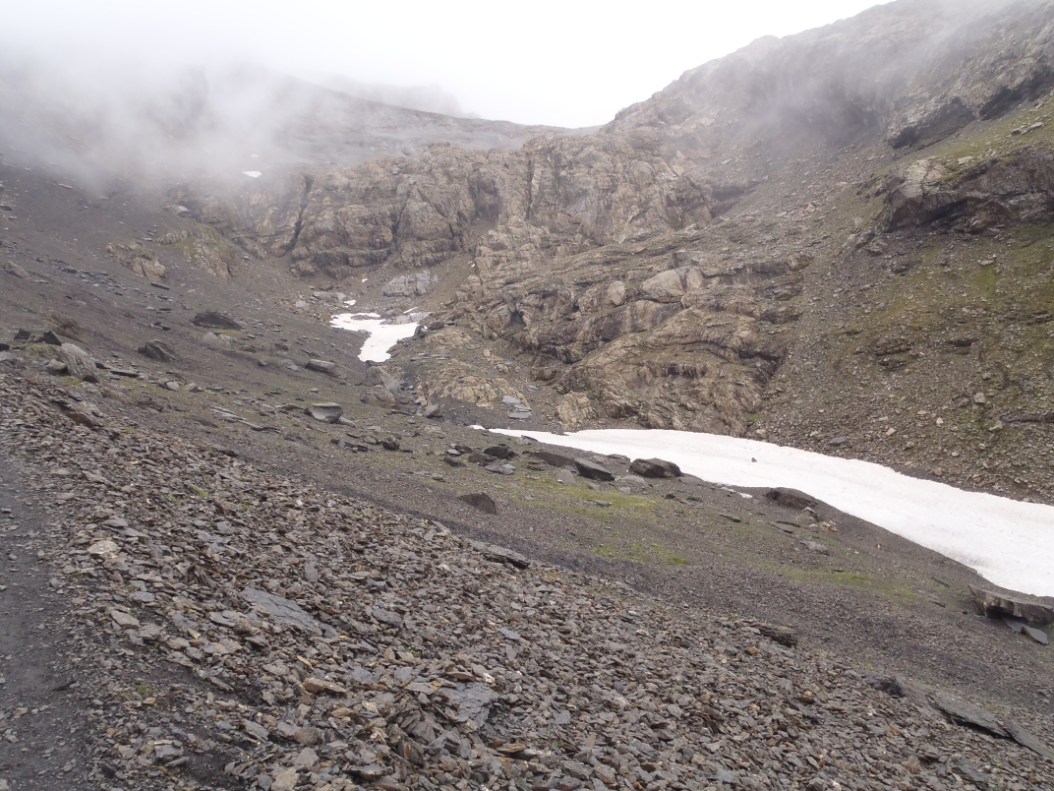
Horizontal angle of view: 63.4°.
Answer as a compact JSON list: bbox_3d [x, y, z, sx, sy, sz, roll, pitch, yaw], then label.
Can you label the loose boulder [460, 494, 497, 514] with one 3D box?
[{"bbox_3d":[-0.913,2.021,16.000,0.698,0.368,0.524,0,0,-3],"label":"loose boulder"}]

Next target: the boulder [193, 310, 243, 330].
[{"bbox_3d":[-14.462,-3.483,40.000,2.282,0.833,1.483,0,0,-20],"label":"boulder"}]

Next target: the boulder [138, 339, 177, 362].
[{"bbox_3d":[-10.826,-1.312,25.000,1.091,0.597,0.873,0,0,-23],"label":"boulder"}]

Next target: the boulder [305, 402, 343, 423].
[{"bbox_3d":[-5.504,0.464,23.000,1.003,0.529,0.753,0,0,-13],"label":"boulder"}]

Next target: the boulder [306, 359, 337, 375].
[{"bbox_3d":[-8.215,-1.157,34.000,1.179,0.529,0.825,0,0,-14],"label":"boulder"}]

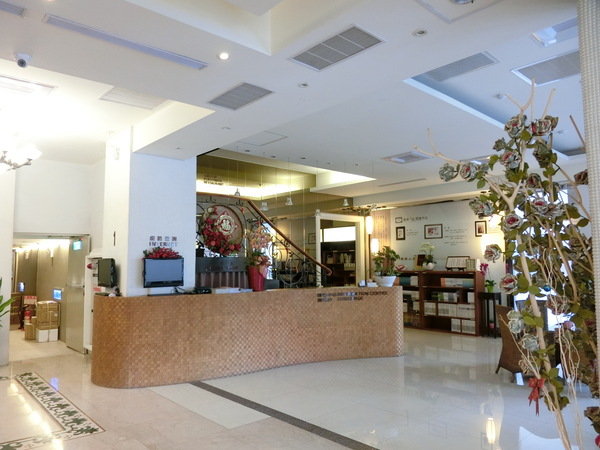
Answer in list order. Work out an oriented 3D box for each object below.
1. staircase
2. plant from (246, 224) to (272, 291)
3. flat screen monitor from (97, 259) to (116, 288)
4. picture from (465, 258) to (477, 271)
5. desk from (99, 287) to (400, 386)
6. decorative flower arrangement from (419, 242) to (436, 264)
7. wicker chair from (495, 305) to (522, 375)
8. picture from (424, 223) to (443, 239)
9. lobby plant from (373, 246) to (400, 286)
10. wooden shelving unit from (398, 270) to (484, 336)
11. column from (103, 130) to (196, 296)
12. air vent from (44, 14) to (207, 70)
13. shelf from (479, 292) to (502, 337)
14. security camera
[{"bbox_3d":[-0.849,0.909,9.360,3.600,2.840,1.150,4,-6,-41],"label":"staircase"},{"bbox_3d":[-0.608,0.476,6.350,0.360,0.960,0.340,-1,-4,0],"label":"plant"},{"bbox_3d":[-2.752,0.685,6.179,0.070,0.400,0.560,4,-6,-41],"label":"flat screen monitor"},{"bbox_3d":[3.402,0.794,8.646,0.030,0.250,0.250,19,-17,-41],"label":"picture"},{"bbox_3d":[-0.612,1.522,6.450,4.680,1.115,1.100,0,-5,-20],"label":"desk"},{"bbox_3d":[2.840,0.695,9.650,0.340,0.580,0.380,4,-6,-44],"label":"decorative flower arrangement"},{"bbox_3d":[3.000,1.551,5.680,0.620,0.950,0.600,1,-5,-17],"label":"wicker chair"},{"bbox_3d":[3.028,0.156,9.800,0.030,0.340,0.440,4,-6,-44],"label":"picture"},{"bbox_3d":[1.421,0.682,7.120,0.450,0.660,0.430,-1,-5,11],"label":"lobby plant"},{"bbox_3d":[2.866,1.607,9.231,0.310,1.235,2.060,3,-6,-43],"label":"wooden shelving unit"},{"bbox_3d":[-2.311,0.435,6.620,1.000,3.380,1.030,4,-6,-41],"label":"column"},{"bbox_3d":[-1.154,-1.253,3.010,1.080,0.040,0.115,4,-6,-41],"label":"air vent"},{"bbox_3d":[3.652,1.716,8.343,0.290,0.850,0.340,3,-6,-43],"label":"shelf"},{"bbox_3d":[-1.981,-1.172,3.093,0.105,0.105,0.110,1,-5,-18],"label":"security camera"}]

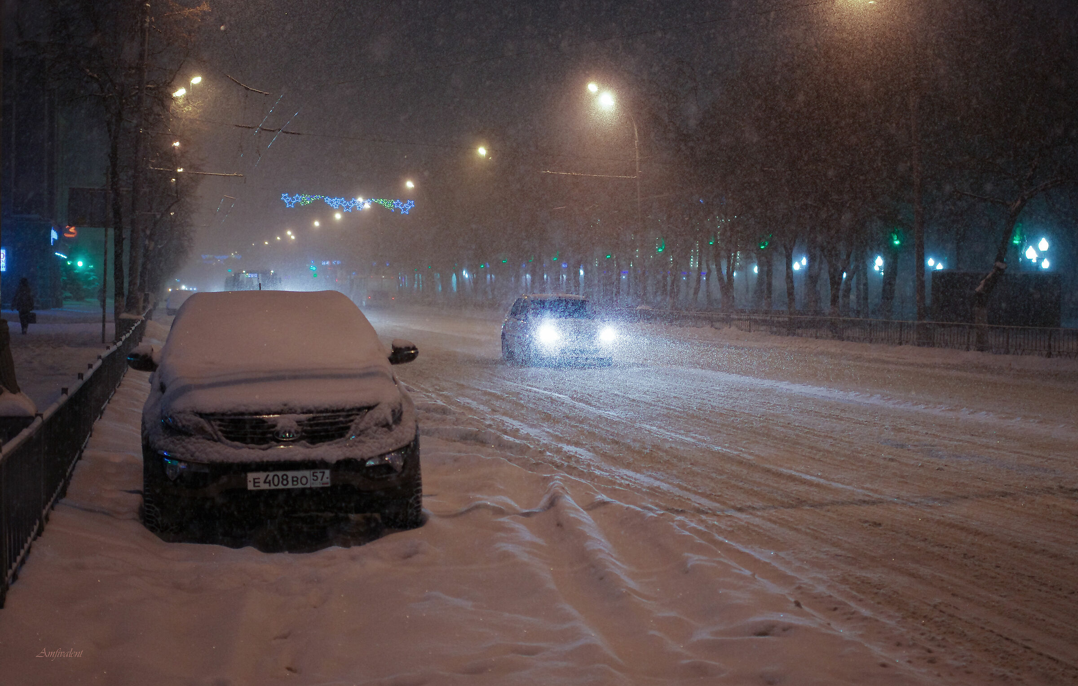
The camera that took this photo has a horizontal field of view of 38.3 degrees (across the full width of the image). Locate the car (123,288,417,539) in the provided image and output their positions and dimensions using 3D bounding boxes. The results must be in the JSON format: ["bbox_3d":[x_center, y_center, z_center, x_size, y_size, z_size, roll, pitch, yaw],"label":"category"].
[{"bbox_3d":[-2.093,0.441,12.046,1.930,1.690,4.450,0,2,-13],"label":"car"}]

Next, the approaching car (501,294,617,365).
[{"bbox_3d":[0.357,-0.308,34.352,1.740,1.540,4.150,0,2,-13],"label":"approaching car"}]

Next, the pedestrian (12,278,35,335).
[{"bbox_3d":[-15.592,-1.108,47.000,0.640,1.710,0.420,0,2,-13],"label":"pedestrian"}]

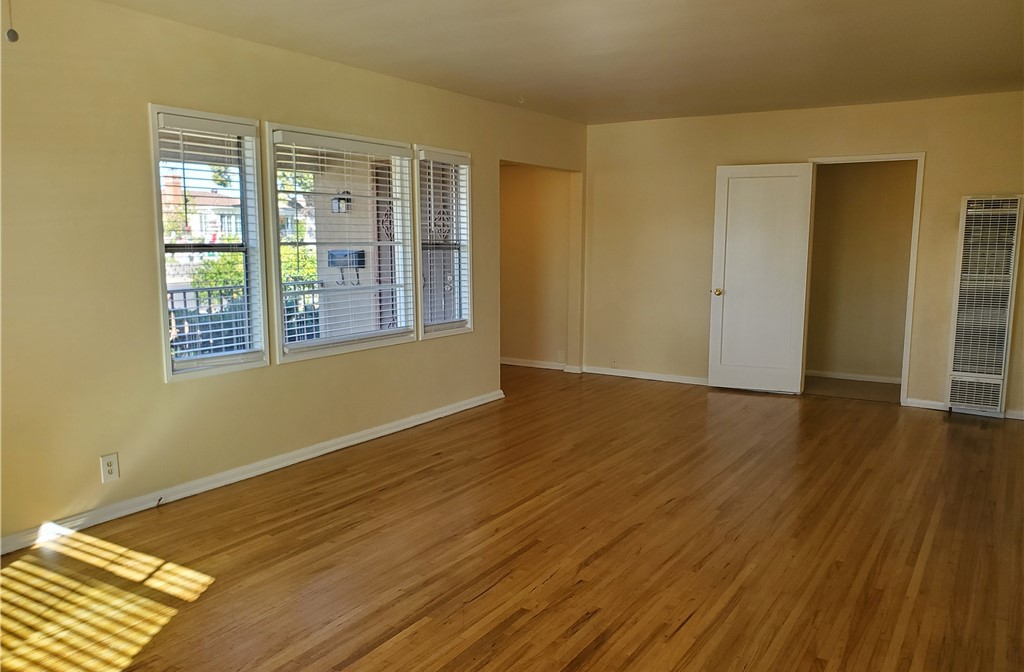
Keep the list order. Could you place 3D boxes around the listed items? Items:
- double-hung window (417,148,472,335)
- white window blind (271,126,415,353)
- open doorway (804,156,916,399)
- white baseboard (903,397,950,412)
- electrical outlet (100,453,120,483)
[{"bbox_3d":[-0.519,-0.711,5.848,0.065,1.304,0.599,5,9,34],"label":"double-hung window"},{"bbox_3d":[-1.090,-0.594,5.039,0.110,1.382,1.241,5,9,34],"label":"white window blind"},{"bbox_3d":[2.922,-0.443,6.520,0.818,1.995,0.120,5,9,34],"label":"open doorway"},{"bbox_3d":[3.401,0.554,6.303,0.327,0.075,0.018,5,9,34],"label":"white baseboard"},{"bbox_3d":[-1.983,0.647,3.792,0.008,0.133,0.087,5,9,34],"label":"electrical outlet"}]

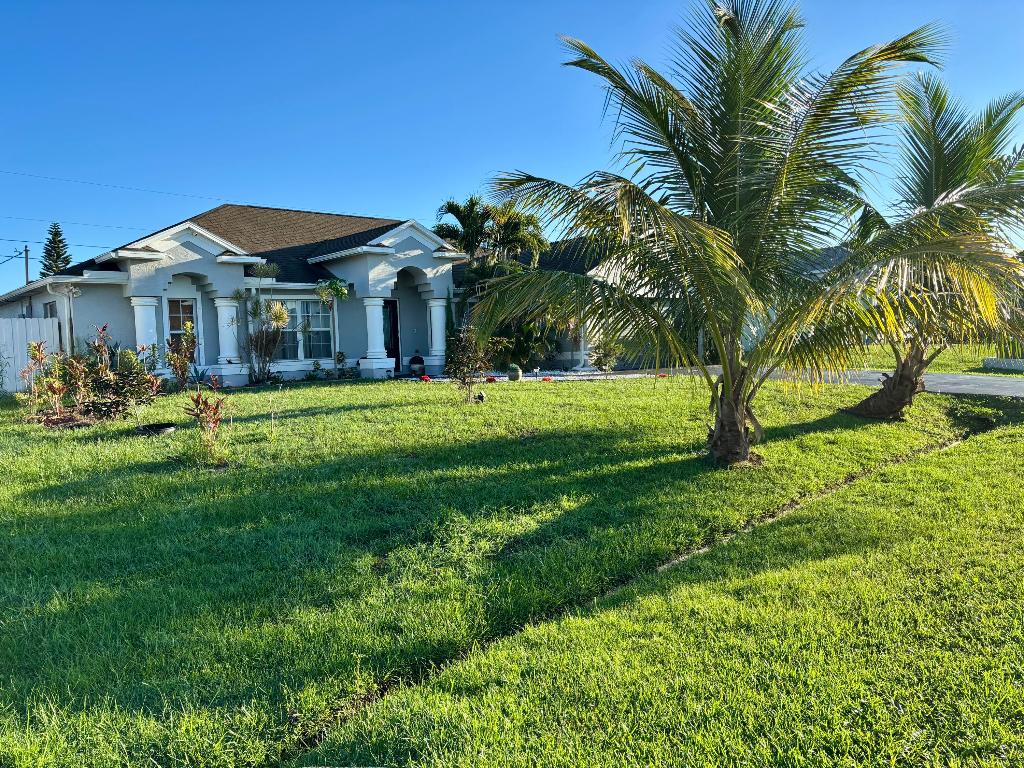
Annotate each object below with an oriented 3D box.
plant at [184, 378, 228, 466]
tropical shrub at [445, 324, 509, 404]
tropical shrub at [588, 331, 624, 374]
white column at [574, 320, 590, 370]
[{"bbox_3d":[-3.138,0.385,7.900,0.460,0.930,0.460,-3,3,-22],"label":"plant"},{"bbox_3d":[-0.622,-0.349,13.100,1.080,1.330,1.050,-2,3,-3],"label":"tropical shrub"},{"bbox_3d":[2.298,-0.754,18.700,0.850,1.080,0.850,-2,3,7],"label":"tropical shrub"},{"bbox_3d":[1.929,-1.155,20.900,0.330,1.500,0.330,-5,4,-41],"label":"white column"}]

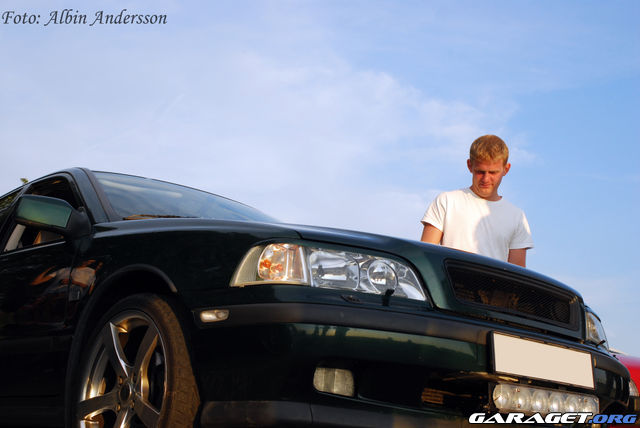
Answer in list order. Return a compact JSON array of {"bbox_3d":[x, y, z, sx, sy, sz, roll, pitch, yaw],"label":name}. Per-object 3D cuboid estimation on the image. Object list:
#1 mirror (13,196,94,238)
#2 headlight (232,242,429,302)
[{"bbox_3d":[-0.934,0.012,3.235,0.225,0.140,0.150,16,-21,-40],"label":"mirror"},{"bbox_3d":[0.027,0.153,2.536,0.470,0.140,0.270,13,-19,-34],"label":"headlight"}]

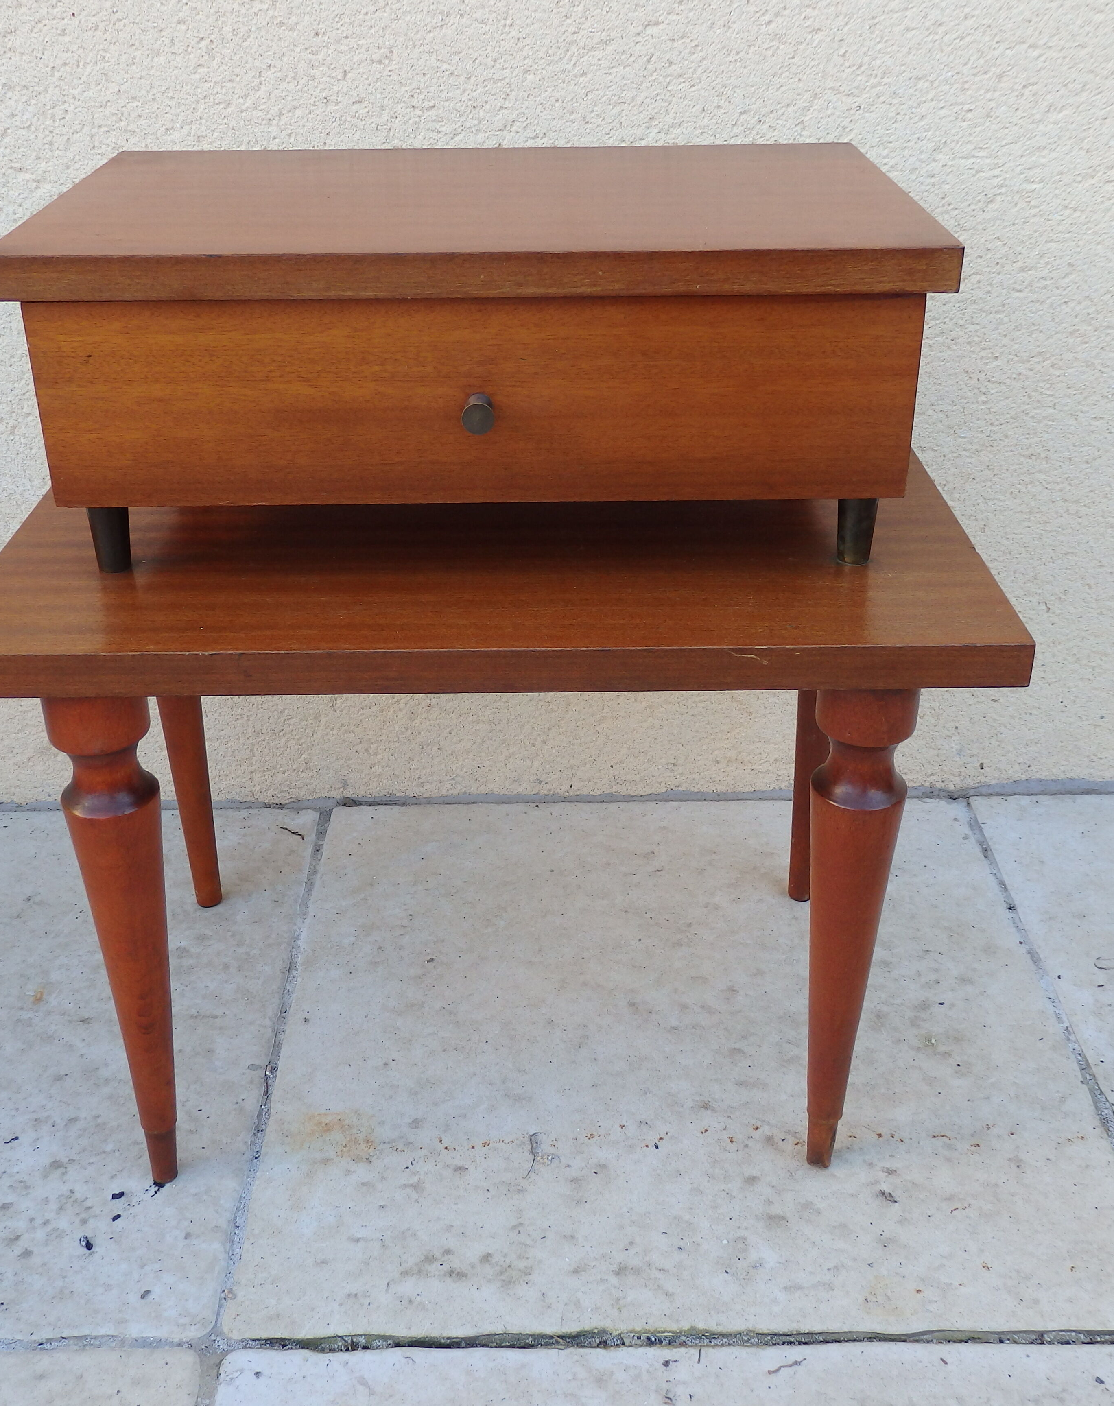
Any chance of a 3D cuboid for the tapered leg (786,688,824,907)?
[{"bbox_3d":[0.184,-0.002,1.023,0.046,0.350,0.061,-1,30,-1],"label":"tapered leg"}]

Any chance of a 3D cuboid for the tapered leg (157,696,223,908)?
[{"bbox_3d":[-0.262,0.003,1.018,0.046,0.350,0.061,-1,30,-1],"label":"tapered leg"}]

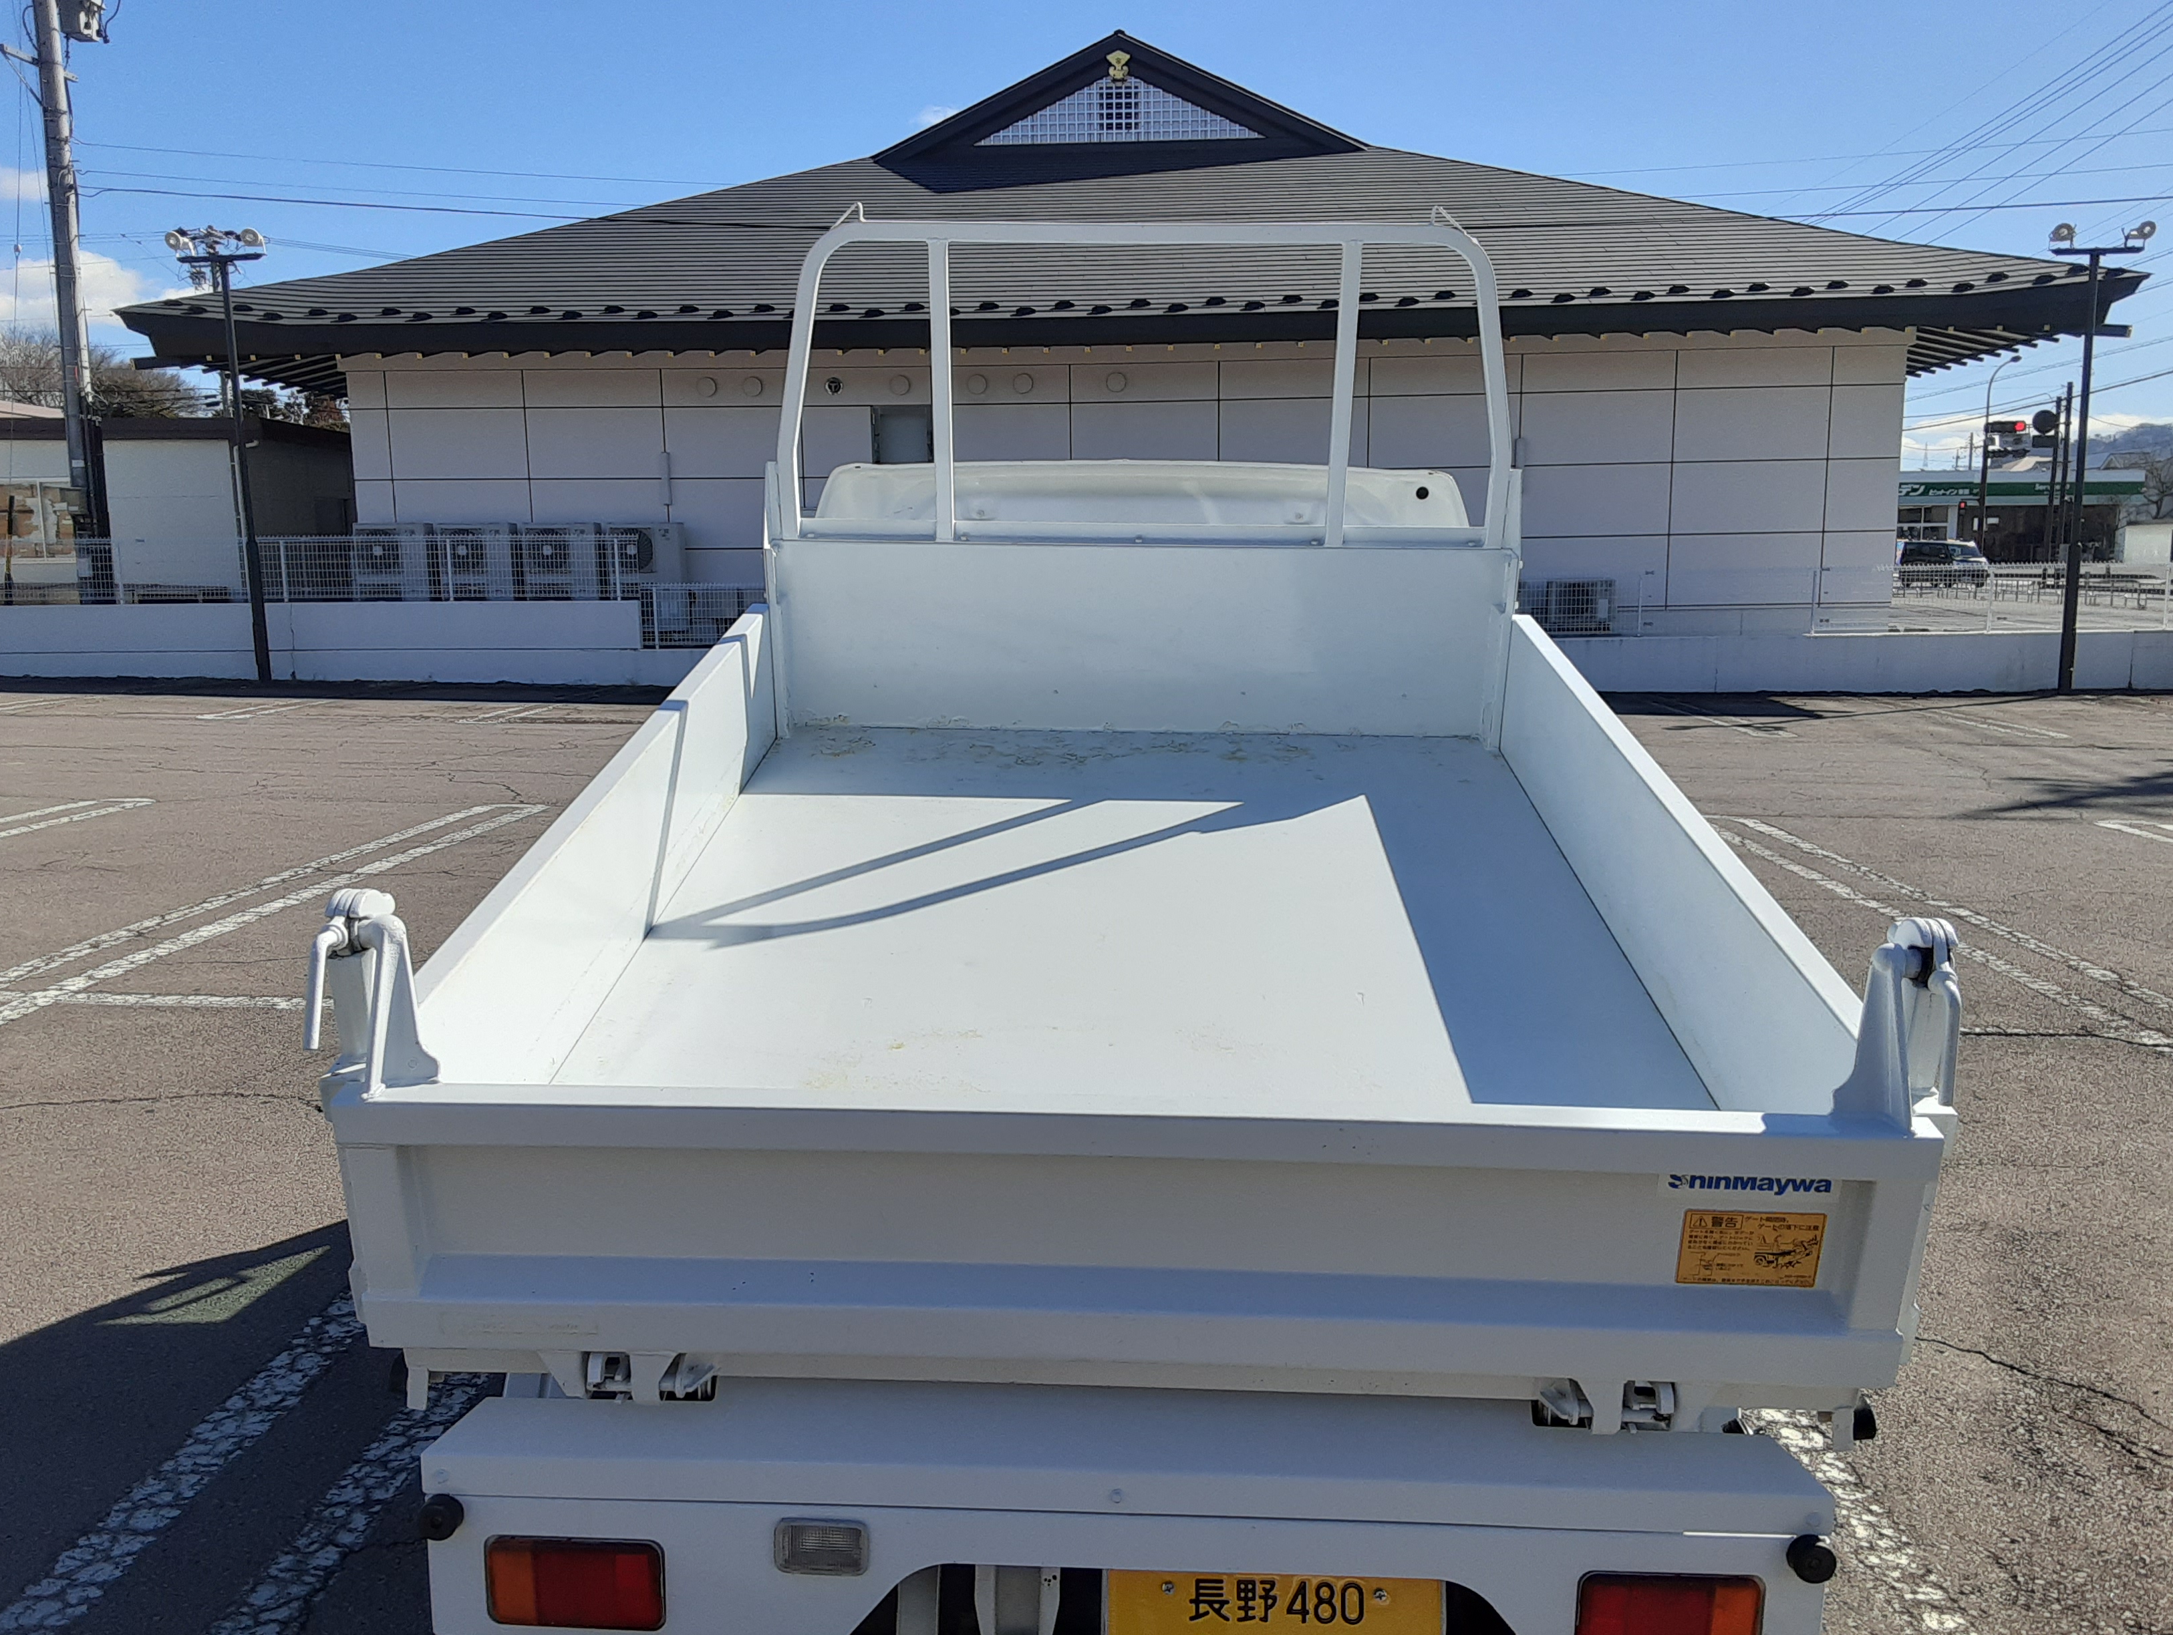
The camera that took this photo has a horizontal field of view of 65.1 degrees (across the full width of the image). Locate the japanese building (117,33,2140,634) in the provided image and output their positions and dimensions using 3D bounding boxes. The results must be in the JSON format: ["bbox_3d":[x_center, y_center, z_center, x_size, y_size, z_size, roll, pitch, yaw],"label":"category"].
[{"bbox_3d":[0.618,-8.028,29.343,23.000,9.000,20.500,0,9,2],"label":"japanese building"}]

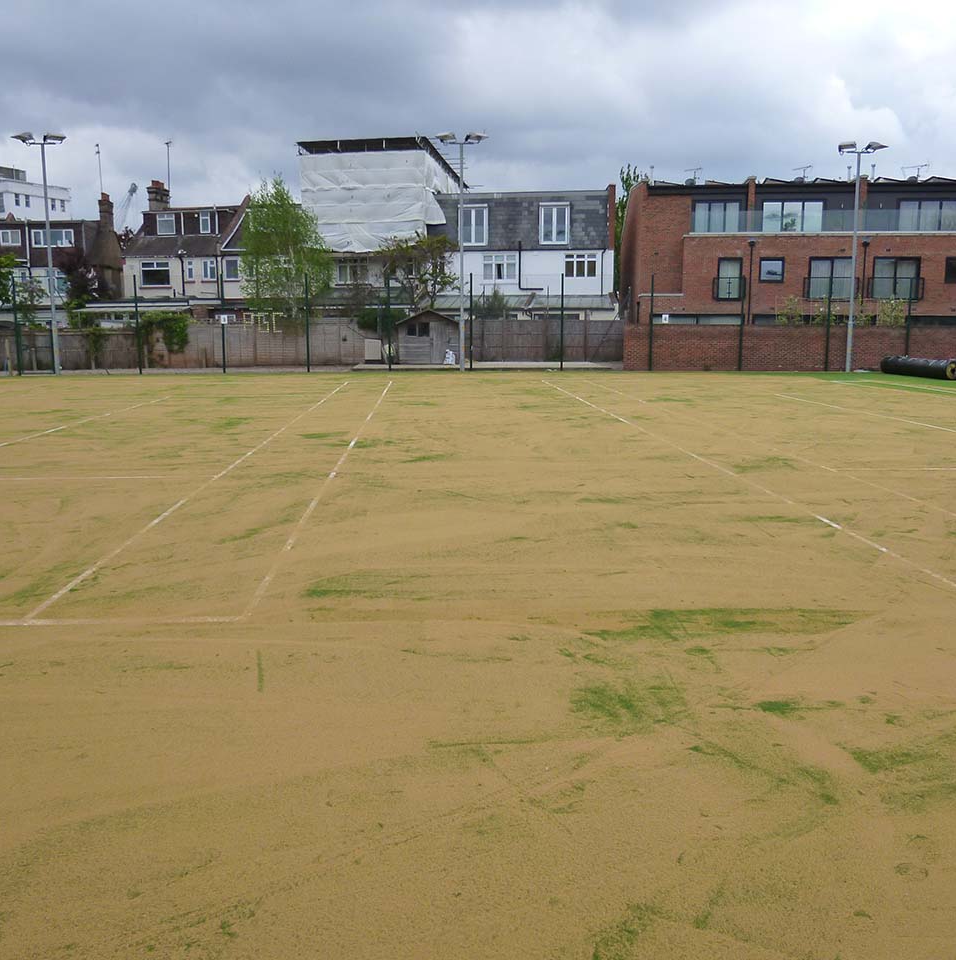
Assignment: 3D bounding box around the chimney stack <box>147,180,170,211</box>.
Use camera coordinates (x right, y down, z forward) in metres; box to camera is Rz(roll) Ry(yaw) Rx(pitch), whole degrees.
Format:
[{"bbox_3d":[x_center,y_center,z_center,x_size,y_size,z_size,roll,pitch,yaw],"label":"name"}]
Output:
[{"bbox_3d":[-16.939,-15.093,47.091,0.650,1.530,1.250,2,10,9],"label":"chimney stack"}]

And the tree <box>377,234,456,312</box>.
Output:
[{"bbox_3d":[-2.745,-8.409,41.165,3.700,5.943,3.500,0,10,3],"label":"tree"}]

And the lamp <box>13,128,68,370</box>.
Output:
[{"bbox_3d":[-15.992,-8.370,33.037,2.000,8.710,0.800,-1,10,-3],"label":"lamp"}]

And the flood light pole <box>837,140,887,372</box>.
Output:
[{"bbox_3d":[14.480,-8.463,33.949,1.900,8.533,0.800,-1,10,-3],"label":"flood light pole"}]

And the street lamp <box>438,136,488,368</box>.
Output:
[{"bbox_3d":[-0.608,-8.600,33.864,1.930,8.853,0.800,-1,10,-3],"label":"street lamp"}]

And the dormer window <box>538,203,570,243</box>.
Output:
[{"bbox_3d":[3.869,-12.913,44.737,1.550,2.021,0.450,1,10,5],"label":"dormer window"}]

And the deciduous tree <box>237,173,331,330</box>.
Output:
[{"bbox_3d":[-8.489,-9.199,39.501,3.900,8.086,3.800,0,10,3],"label":"deciduous tree"}]

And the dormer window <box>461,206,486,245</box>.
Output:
[{"bbox_3d":[-0.254,-12.912,45.041,1.500,2.011,0.450,1,10,5],"label":"dormer window"}]

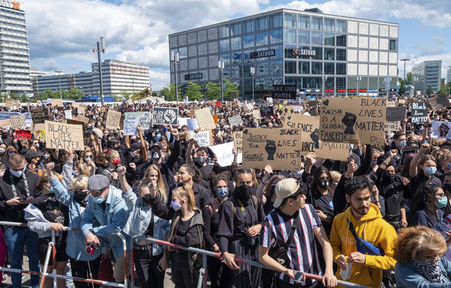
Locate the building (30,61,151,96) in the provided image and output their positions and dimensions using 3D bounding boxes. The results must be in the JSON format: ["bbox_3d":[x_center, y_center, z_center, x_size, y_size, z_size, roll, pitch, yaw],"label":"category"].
[{"bbox_3d":[-134.658,-61.413,338.349,98.000,36.000,53.000,2,9,24],"label":"building"}]

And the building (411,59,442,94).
[{"bbox_3d":[203.837,-65.954,341.779,18.000,36.000,45.000,1,8,22],"label":"building"}]

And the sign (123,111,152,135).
[{"bbox_3d":[-1.409,-0.324,5.400,0.430,0.350,0.020,-3,8,-13],"label":"sign"}]

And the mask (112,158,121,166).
[{"bbox_3d":[-1.481,0.246,4.600,0.085,0.100,0.130,2,8,20],"label":"mask"}]

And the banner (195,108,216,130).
[{"bbox_3d":[-0.532,-0.652,9.000,0.390,0.560,0.020,-14,9,-1],"label":"banner"}]

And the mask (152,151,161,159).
[{"bbox_3d":[-1.062,0.165,5.200,0.140,0.120,0.090,-3,8,-17],"label":"mask"}]

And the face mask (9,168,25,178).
[{"bbox_3d":[-2.316,0.325,3.750,0.145,0.095,0.085,-8,37,-44],"label":"face mask"}]

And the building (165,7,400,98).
[{"bbox_3d":[22.668,-30.043,134.333,62.000,28.300,54.000,-7,9,-34],"label":"building"}]

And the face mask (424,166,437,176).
[{"bbox_3d":[2.181,0.289,3.600,0.140,0.095,0.075,-1,7,-3],"label":"face mask"}]

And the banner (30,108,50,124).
[{"bbox_3d":[-4.660,-0.704,8.500,0.500,0.400,0.030,-3,8,-11],"label":"banner"}]

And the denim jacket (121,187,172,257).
[{"bbox_3d":[-0.766,0.766,3.300,0.430,0.600,0.310,-5,9,-30],"label":"denim jacket"}]

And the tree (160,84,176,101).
[{"bbox_3d":[-15.138,-12.302,90.183,4.700,6.600,4.700,-2,7,0],"label":"tree"}]

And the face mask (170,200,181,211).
[{"bbox_3d":[-0.448,0.565,3.080,0.080,0.105,0.130,-6,9,-30],"label":"face mask"}]

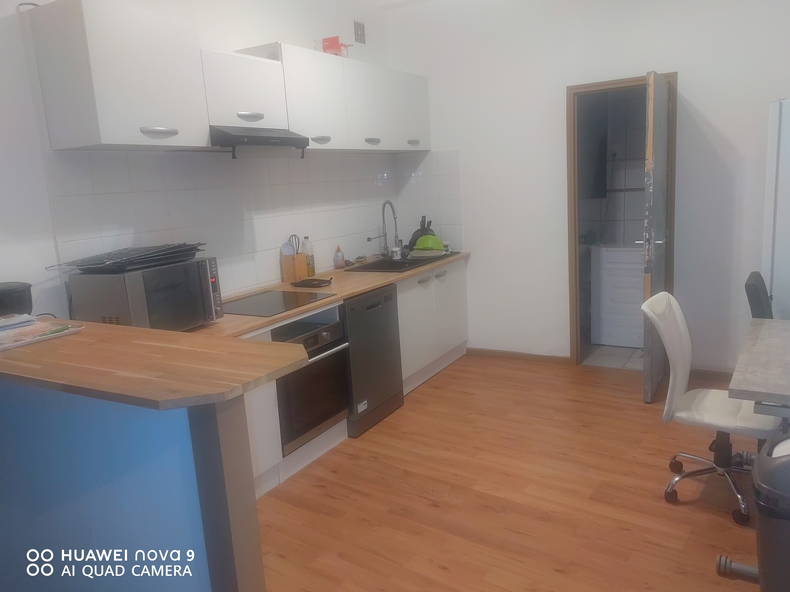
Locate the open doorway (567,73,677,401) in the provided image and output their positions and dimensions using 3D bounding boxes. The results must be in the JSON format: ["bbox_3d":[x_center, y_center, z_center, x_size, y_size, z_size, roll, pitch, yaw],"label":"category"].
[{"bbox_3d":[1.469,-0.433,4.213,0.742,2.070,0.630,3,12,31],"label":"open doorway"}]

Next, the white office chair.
[{"bbox_3d":[1.406,0.440,2.689,0.570,0.925,0.510,3,12,31],"label":"white office chair"}]

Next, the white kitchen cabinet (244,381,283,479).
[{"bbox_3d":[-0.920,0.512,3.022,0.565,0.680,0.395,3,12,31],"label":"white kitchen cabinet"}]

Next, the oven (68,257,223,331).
[{"bbox_3d":[-1.119,0.006,2.816,0.360,0.295,0.515,1,12,25],"label":"oven"}]

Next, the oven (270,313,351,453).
[{"bbox_3d":[-0.654,0.459,3.429,0.560,0.588,0.590,3,12,31],"label":"oven"}]

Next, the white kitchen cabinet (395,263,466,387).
[{"bbox_3d":[0.047,0.141,4.648,0.565,0.680,1.050,3,12,31],"label":"white kitchen cabinet"}]

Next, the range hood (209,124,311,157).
[{"bbox_3d":[-0.838,-0.838,3.395,0.460,0.160,0.595,3,12,31],"label":"range hood"}]

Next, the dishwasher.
[{"bbox_3d":[-0.374,0.372,3.952,0.605,0.815,0.605,3,12,31],"label":"dishwasher"}]

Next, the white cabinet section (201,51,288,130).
[{"bbox_3d":[-0.892,-1.039,3.223,0.340,0.345,0.598,2,12,29],"label":"white cabinet section"}]

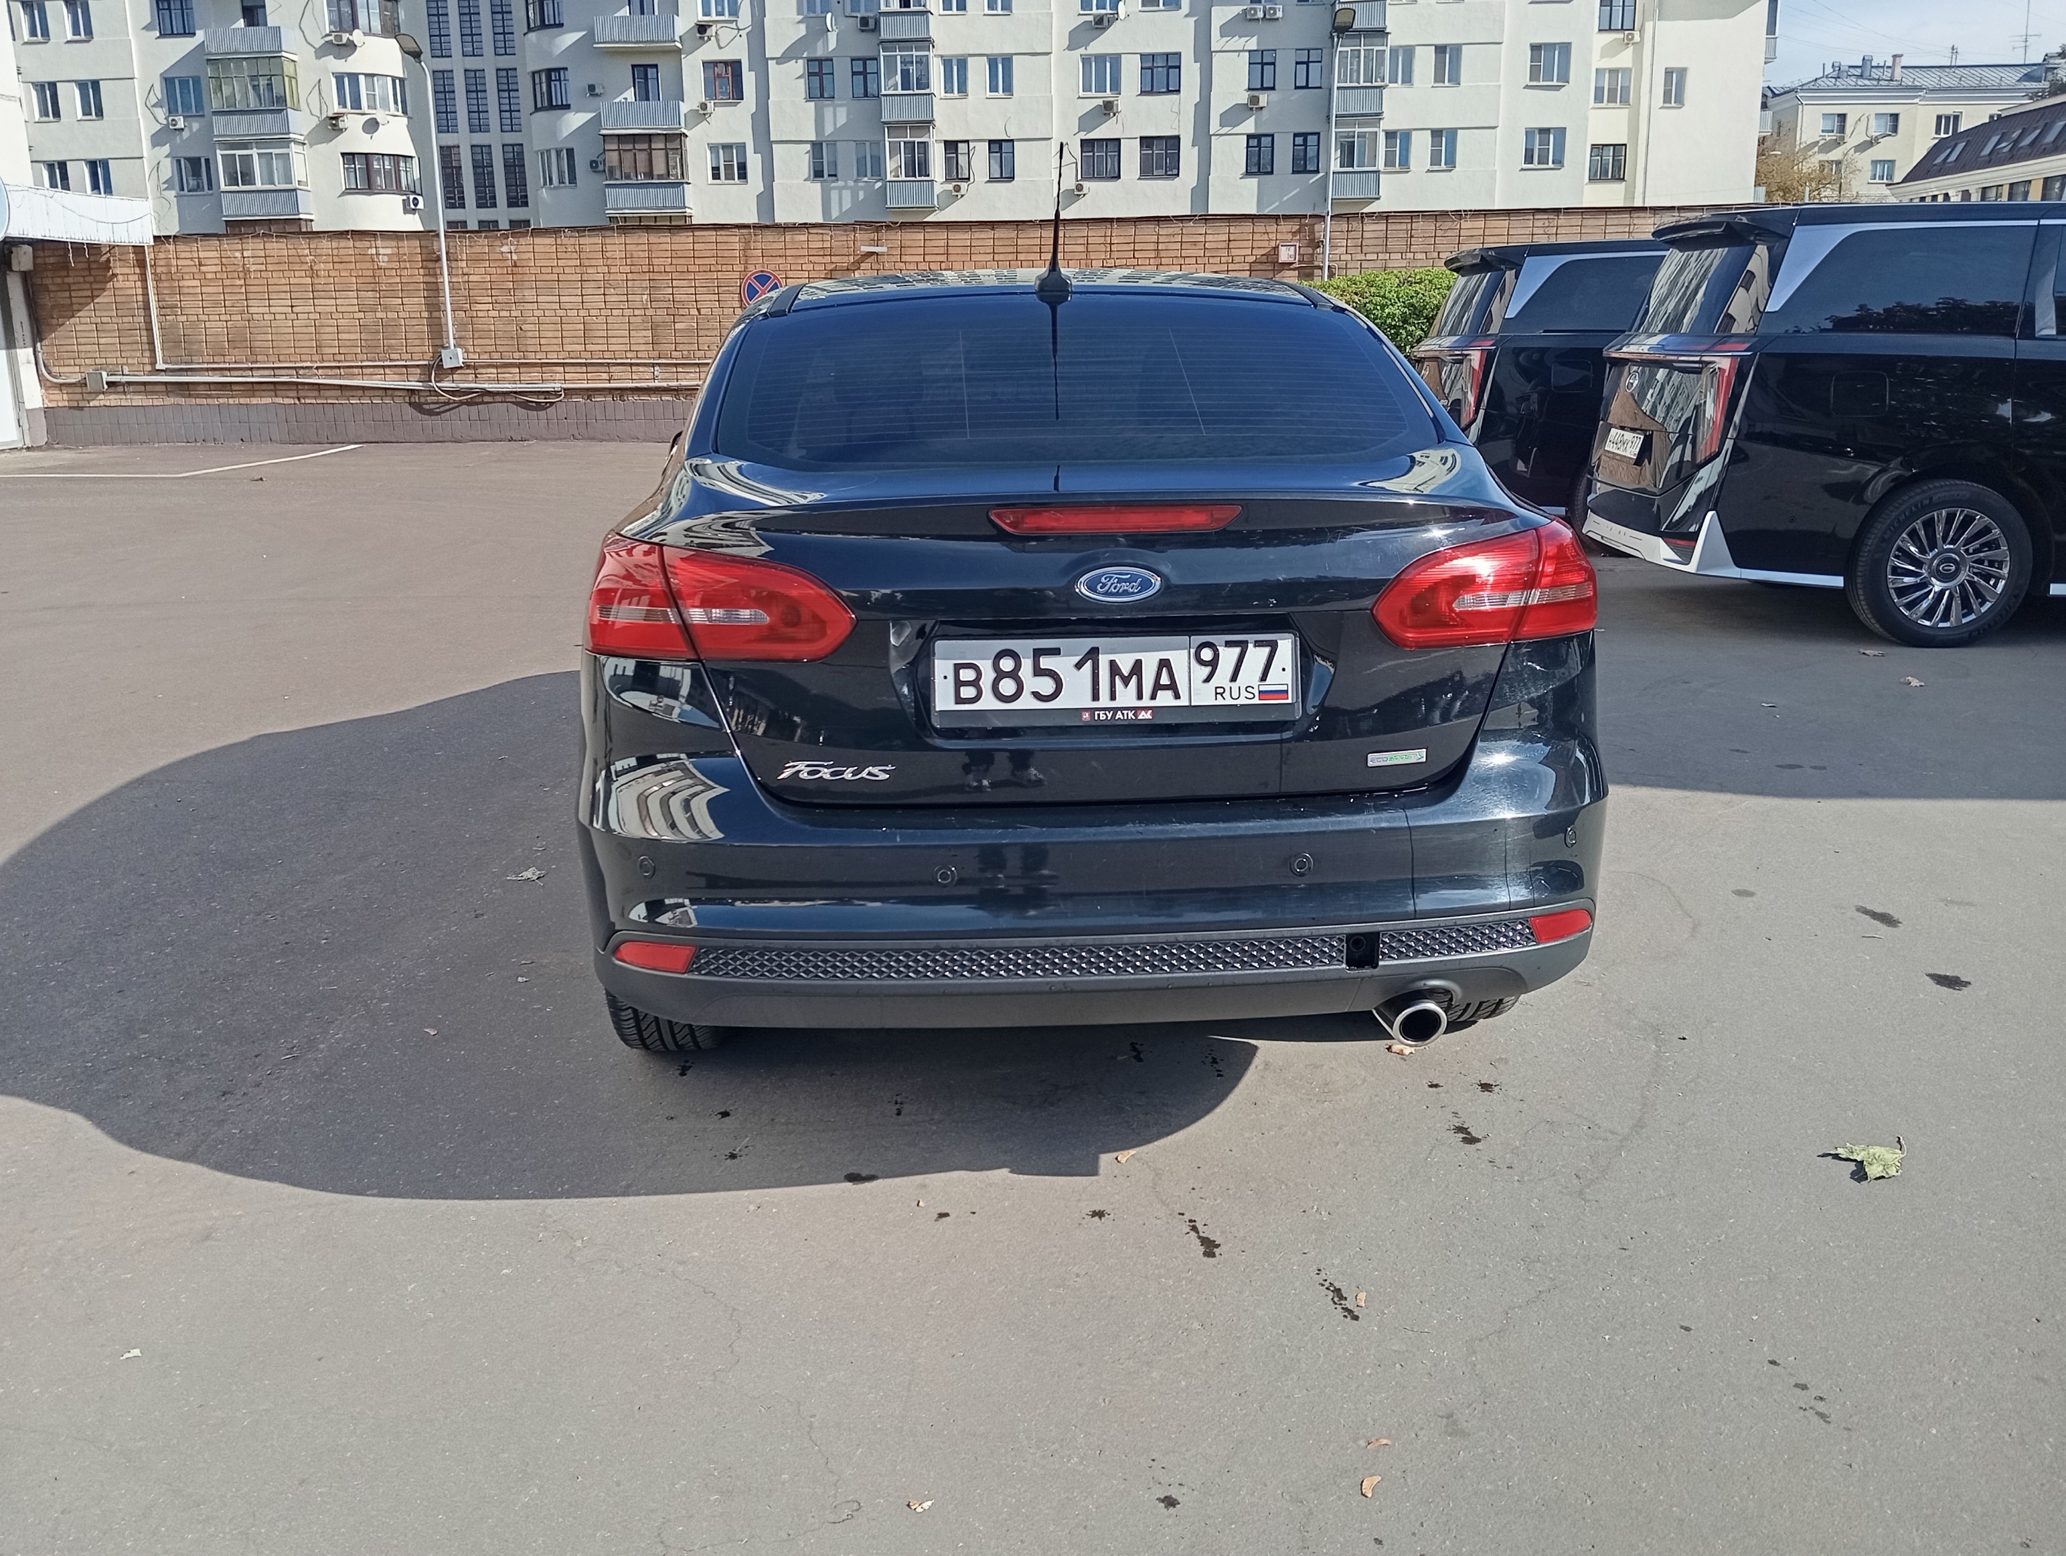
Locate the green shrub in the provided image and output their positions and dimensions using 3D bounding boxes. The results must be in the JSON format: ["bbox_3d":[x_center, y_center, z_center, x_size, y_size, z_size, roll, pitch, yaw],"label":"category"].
[{"bbox_3d":[3.603,-3.912,16.000,2.200,1.900,1.600,-1,14,0],"label":"green shrub"}]

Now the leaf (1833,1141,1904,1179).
[{"bbox_3d":[1.399,0.639,2.797,0.115,0.033,0.085,7,17,28],"label":"leaf"}]

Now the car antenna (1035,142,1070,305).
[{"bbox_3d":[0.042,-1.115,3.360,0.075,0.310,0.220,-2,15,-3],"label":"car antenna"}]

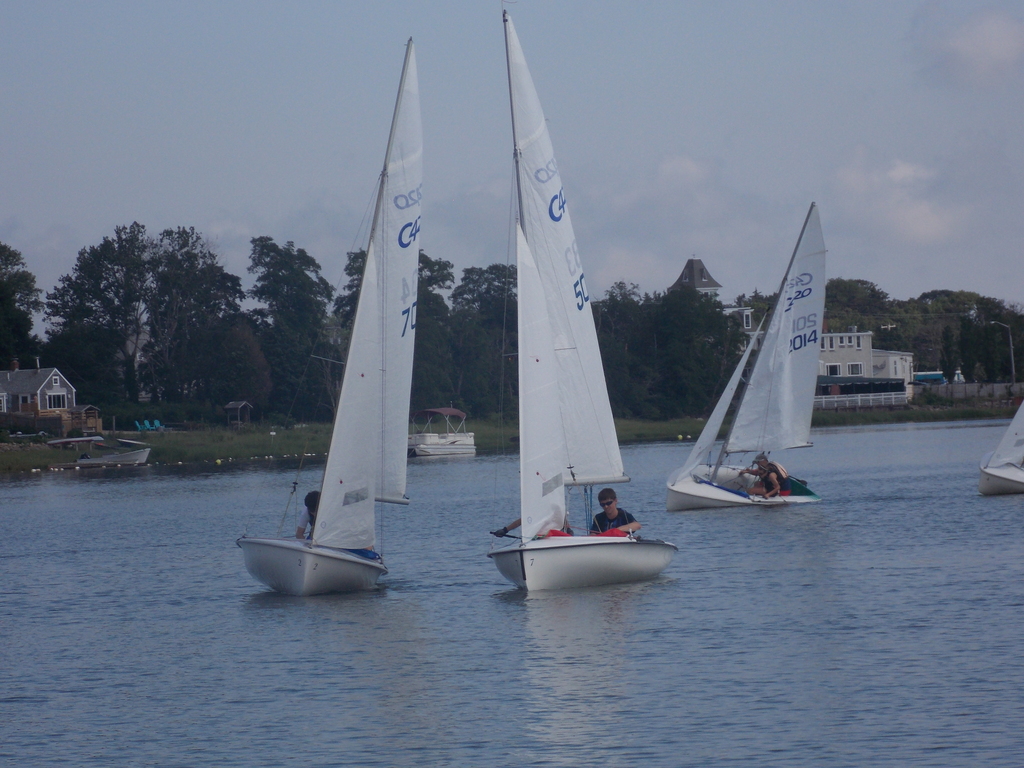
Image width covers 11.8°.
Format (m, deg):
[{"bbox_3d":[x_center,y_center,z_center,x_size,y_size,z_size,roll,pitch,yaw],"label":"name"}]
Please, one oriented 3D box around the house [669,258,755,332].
[{"bbox_3d":[24.448,-7.425,600.000,12.000,15.500,12.000,-2,-1,-45],"label":"house"}]

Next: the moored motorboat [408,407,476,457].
[{"bbox_3d":[-4.778,2.791,281.010,2.500,2.750,6.200,-3,-1,36],"label":"moored motorboat"}]

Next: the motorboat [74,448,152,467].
[{"bbox_3d":[-28.707,5.115,358.000,5.600,1.350,2.000,-2,0,2],"label":"motorboat"}]

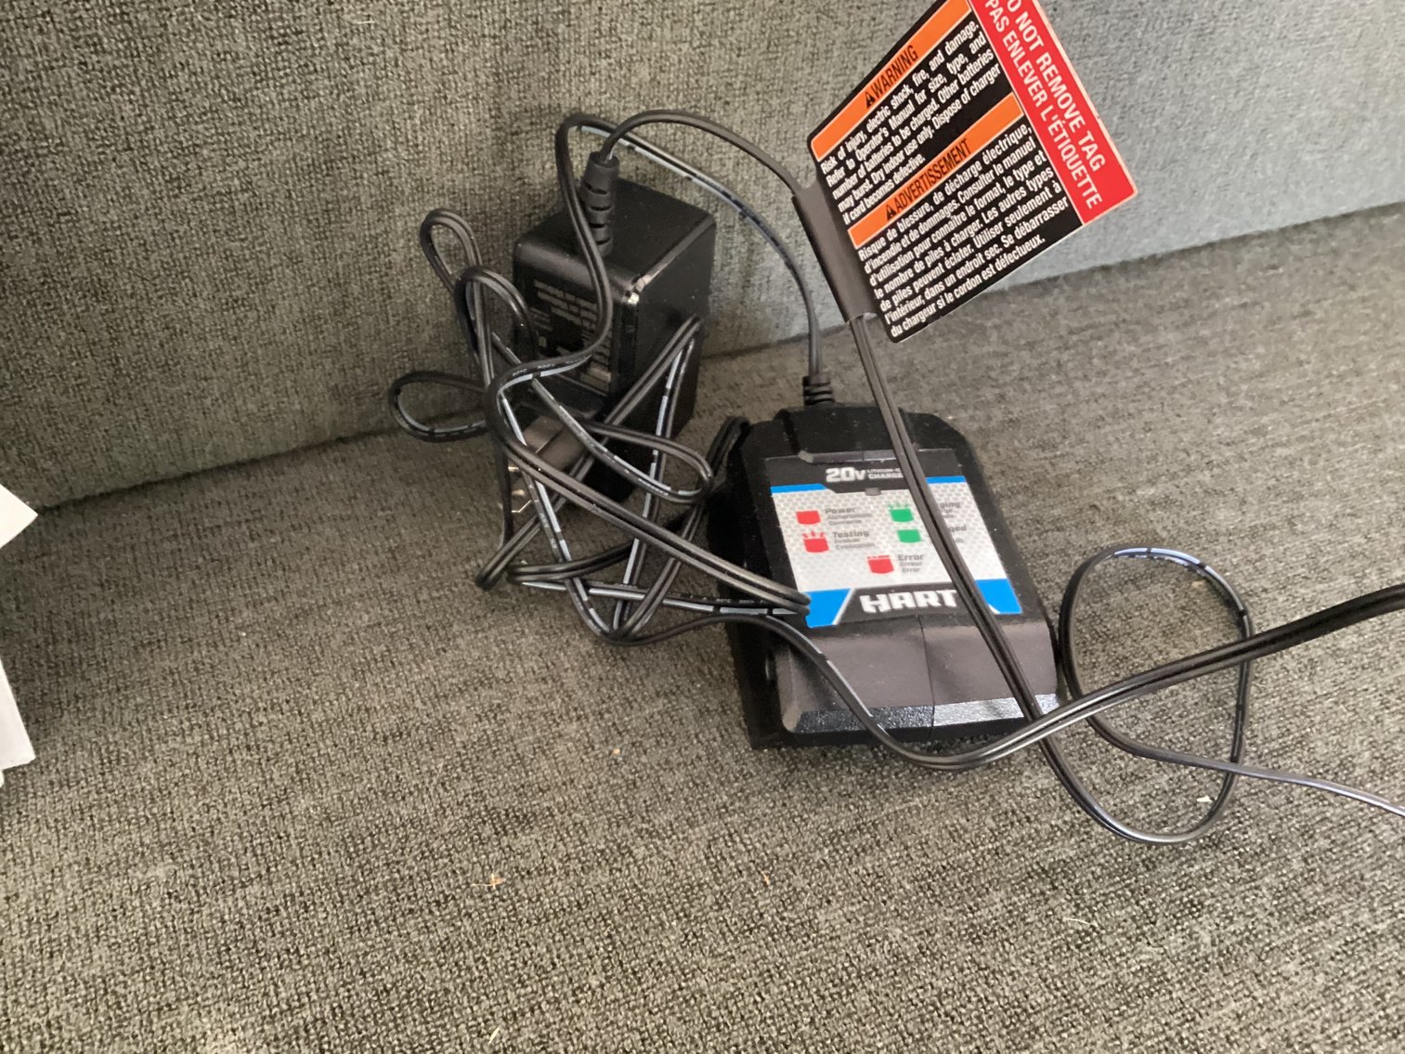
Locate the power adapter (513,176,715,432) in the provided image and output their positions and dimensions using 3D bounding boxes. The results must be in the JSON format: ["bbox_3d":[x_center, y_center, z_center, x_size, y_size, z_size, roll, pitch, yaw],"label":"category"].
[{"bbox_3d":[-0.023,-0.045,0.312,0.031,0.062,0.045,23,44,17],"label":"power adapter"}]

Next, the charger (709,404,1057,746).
[{"bbox_3d":[0.040,0.005,0.297,0.070,0.023,0.093,-3,44,-9],"label":"charger"}]

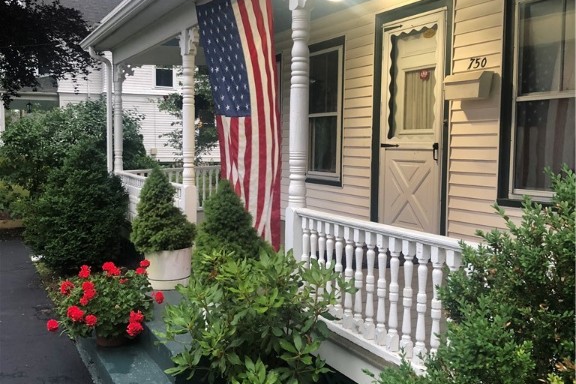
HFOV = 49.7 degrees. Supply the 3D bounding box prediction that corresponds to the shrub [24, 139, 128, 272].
[{"bbox_3d":[-2.617,0.157,7.806,1.200,1.620,1.200,-2,5,-27],"label":"shrub"}]

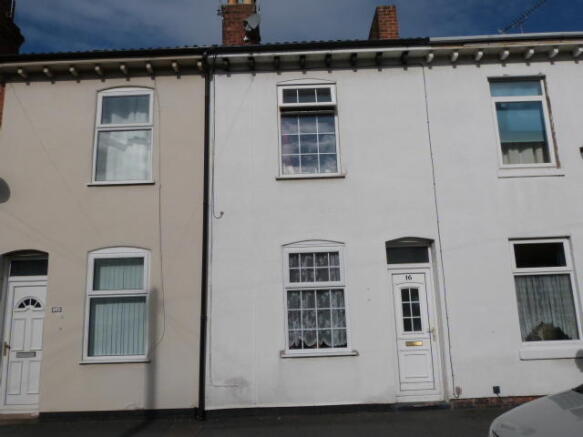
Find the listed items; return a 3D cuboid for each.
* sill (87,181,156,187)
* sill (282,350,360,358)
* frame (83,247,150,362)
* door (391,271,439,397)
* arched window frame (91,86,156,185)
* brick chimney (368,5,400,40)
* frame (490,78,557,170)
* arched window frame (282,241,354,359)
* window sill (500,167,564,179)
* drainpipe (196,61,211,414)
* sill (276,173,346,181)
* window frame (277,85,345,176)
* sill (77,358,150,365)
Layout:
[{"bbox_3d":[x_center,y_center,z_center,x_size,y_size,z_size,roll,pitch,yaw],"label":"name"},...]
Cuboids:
[{"bbox_3d":[-2.867,-0.594,7.168,1.150,0.050,0.130,-2,-10,0],"label":"sill"},{"bbox_3d":[0.427,2.055,6.379,1.166,0.069,0.130,-2,-10,1],"label":"sill"},{"bbox_3d":[-2.698,1.338,6.632,1.034,1.761,0.100,-2,-10,1],"label":"frame"},{"bbox_3d":[1.994,1.831,6.849,0.650,1.921,0.070,-2,-10,0],"label":"door"},{"bbox_3d":[-2.795,-1.401,7.139,1.021,1.729,0.100,-2,-10,1],"label":"arched window frame"},{"bbox_3d":[2.146,-4.151,9.810,0.442,0.988,1.100,-2,-10,1],"label":"brick chimney"},{"bbox_3d":[4.000,-1.658,7.350,0.955,1.651,0.080,-2,-10,0],"label":"frame"},{"bbox_3d":[0.378,1.222,6.580,0.990,1.722,0.100,-2,-10,1],"label":"arched window frame"},{"bbox_3d":[3.853,-0.730,6.824,1.040,0.136,0.120,-2,-10,1],"label":"window sill"},{"bbox_3d":[-1.425,0.111,6.961,0.100,5.973,0.120,-2,-10,0],"label":"drainpipe"},{"bbox_3d":[0.316,-0.662,6.877,1.116,0.064,0.120,-2,-10,1],"label":"sill"},{"bbox_3d":[0.308,-1.532,7.345,1.031,1.691,0.080,-2,-10,0],"label":"window frame"},{"bbox_3d":[-2.766,2.264,6.672,1.126,0.050,0.130,-2,-10,0],"label":"sill"}]

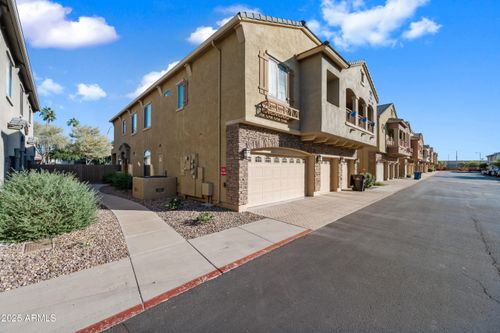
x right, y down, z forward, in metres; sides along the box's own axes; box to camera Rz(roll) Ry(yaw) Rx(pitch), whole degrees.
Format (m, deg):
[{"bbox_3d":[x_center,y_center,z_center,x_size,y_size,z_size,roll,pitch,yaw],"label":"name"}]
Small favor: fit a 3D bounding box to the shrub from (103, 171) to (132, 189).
[{"bbox_3d":[-10.000,0.930,14.800,1.800,1.300,2.100,0,0,-45],"label":"shrub"}]

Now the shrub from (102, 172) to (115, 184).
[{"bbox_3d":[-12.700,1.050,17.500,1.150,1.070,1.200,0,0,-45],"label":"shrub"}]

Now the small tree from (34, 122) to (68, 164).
[{"bbox_3d":[-26.600,-2.150,26.000,4.300,7.500,4.300,0,0,-45],"label":"small tree"}]

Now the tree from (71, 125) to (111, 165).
[{"bbox_3d":[-21.300,-2.000,26.000,4.500,7.200,4.500,0,0,-45],"label":"tree"}]

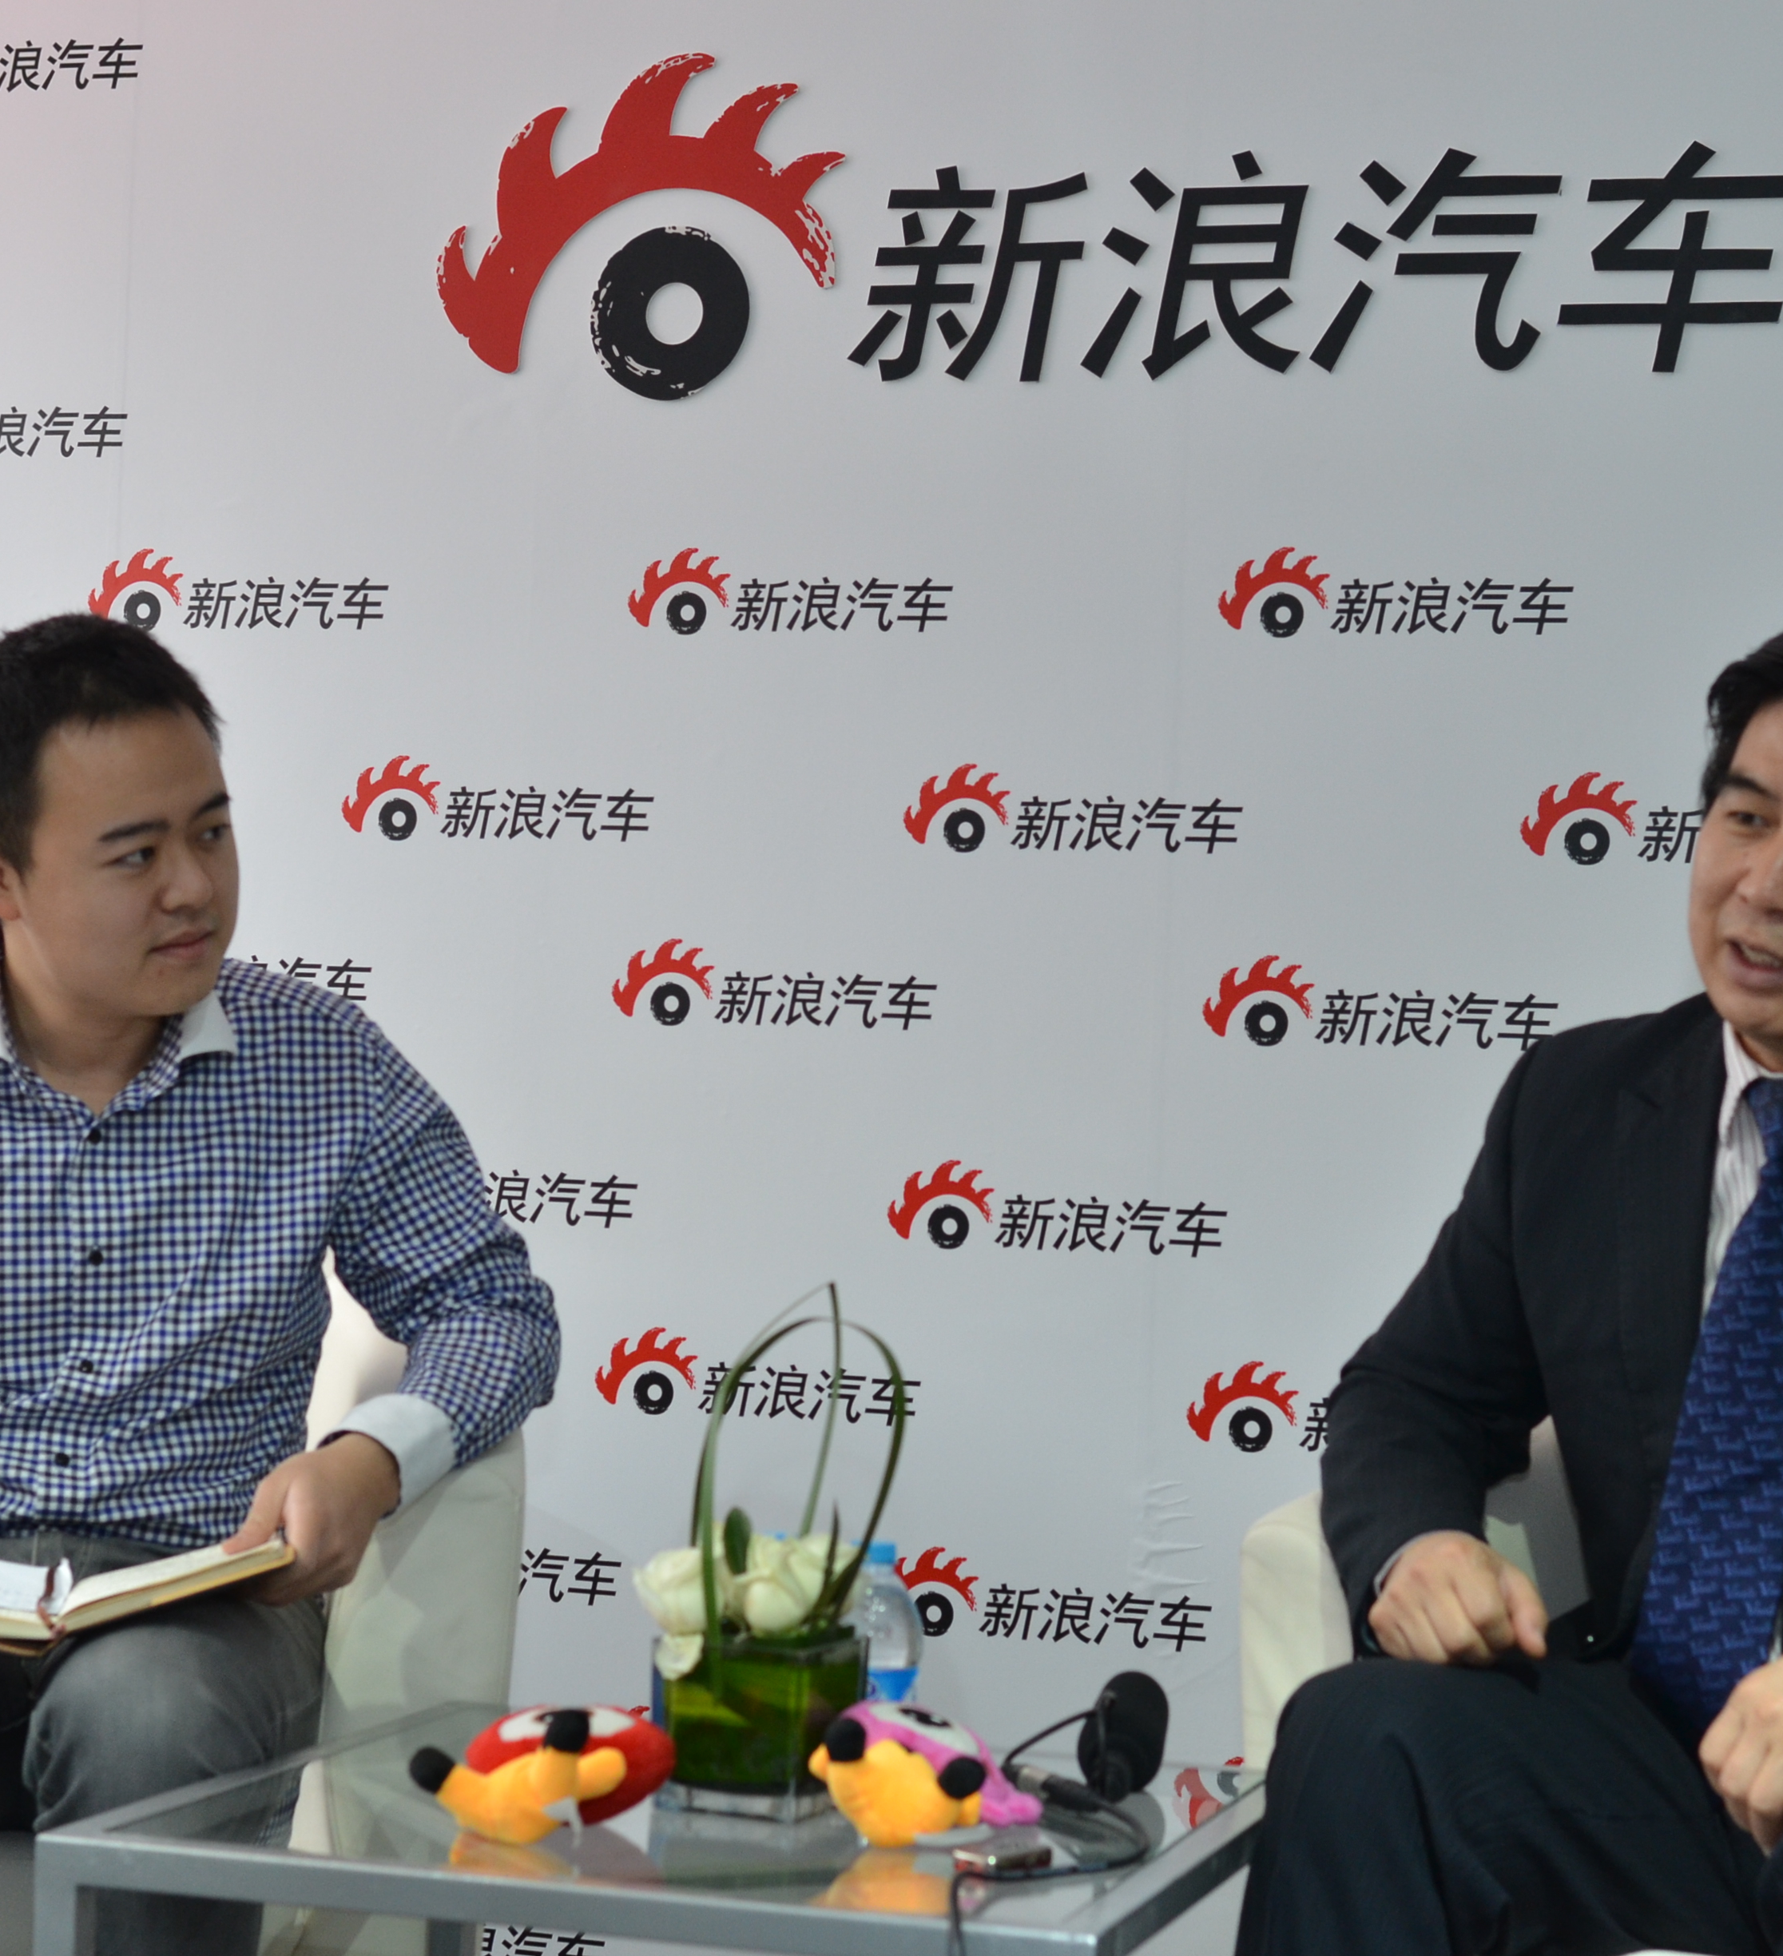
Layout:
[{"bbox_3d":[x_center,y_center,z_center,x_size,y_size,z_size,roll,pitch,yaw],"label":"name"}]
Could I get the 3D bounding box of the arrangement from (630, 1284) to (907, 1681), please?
[{"bbox_3d":[-0.077,0.308,2.653,0.170,0.240,0.145,2,-2,0],"label":"arrangement"}]

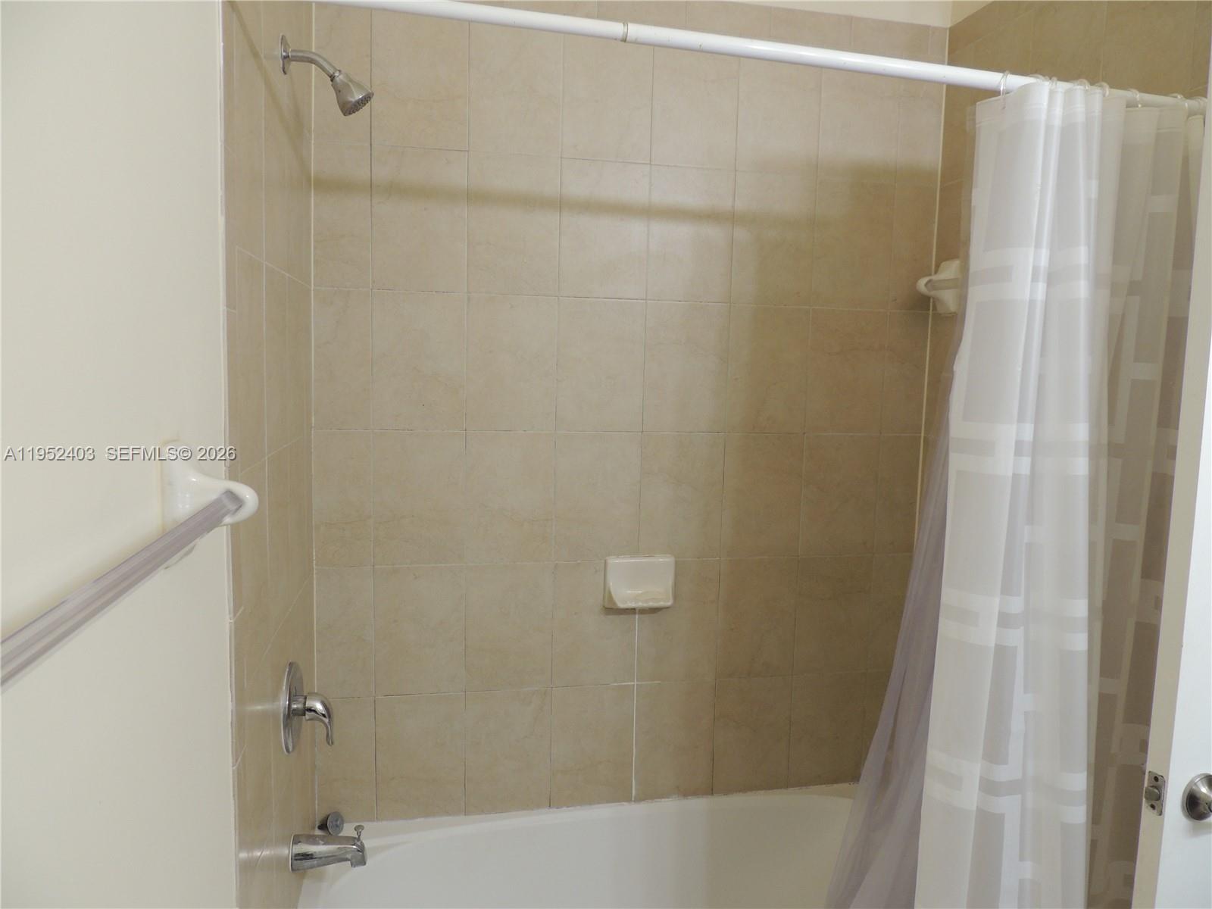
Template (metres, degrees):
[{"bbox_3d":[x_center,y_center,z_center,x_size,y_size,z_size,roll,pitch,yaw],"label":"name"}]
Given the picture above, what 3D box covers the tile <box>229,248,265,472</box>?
[{"bbox_3d":[-0.515,-0.138,1.214,0.010,0.303,0.198,0,6,-12],"label":"tile"}]

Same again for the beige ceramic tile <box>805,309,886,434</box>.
[{"bbox_3d":[0.589,-0.201,2.061,0.201,0.302,0.009,0,7,-12],"label":"beige ceramic tile"}]

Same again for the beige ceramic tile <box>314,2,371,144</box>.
[{"bbox_3d":[-0.555,-0.805,1.758,0.119,0.293,0.009,0,7,-12],"label":"beige ceramic tile"}]

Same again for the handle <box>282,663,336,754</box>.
[{"bbox_3d":[-0.546,0.467,1.562,0.079,0.164,0.164,0,6,-11],"label":"handle"}]

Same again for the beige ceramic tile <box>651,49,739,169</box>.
[{"bbox_3d":[0.204,-0.810,1.917,0.202,0.303,0.010,0,6,-12],"label":"beige ceramic tile"}]

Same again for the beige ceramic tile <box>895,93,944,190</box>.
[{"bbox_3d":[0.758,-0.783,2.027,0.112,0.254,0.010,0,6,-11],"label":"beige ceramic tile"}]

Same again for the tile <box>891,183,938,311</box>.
[{"bbox_3d":[0.753,-0.505,2.063,0.112,0.303,0.010,0,6,-12],"label":"tile"}]

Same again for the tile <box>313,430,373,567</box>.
[{"bbox_3d":[-0.585,0.100,1.881,0.125,0.306,0.010,0,6,-11],"label":"tile"}]

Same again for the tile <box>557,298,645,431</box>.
[{"bbox_3d":[-0.010,-0.204,1.941,0.202,0.303,0.010,0,6,-12],"label":"tile"}]

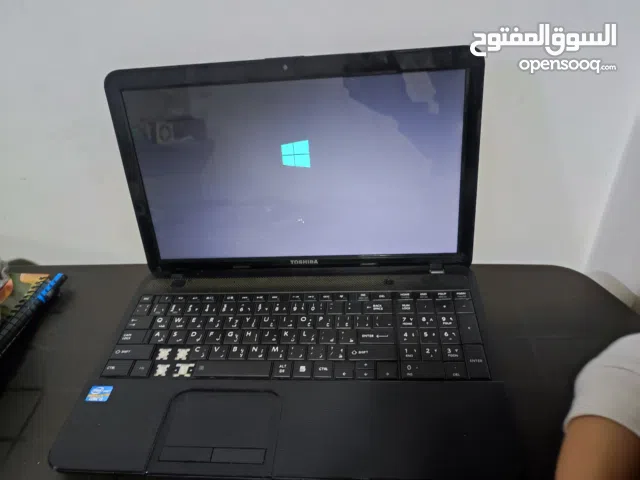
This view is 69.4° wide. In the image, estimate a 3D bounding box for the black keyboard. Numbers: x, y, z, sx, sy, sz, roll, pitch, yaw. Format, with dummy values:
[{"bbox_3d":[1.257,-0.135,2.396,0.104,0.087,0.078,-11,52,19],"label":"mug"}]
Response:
[{"bbox_3d":[-0.026,0.094,0.459,0.353,0.012,0.107,-1,38,6],"label":"black keyboard"}]

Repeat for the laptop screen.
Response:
[{"bbox_3d":[-0.025,-0.069,0.496,0.346,0.196,0.010,-1,24,6],"label":"laptop screen"}]

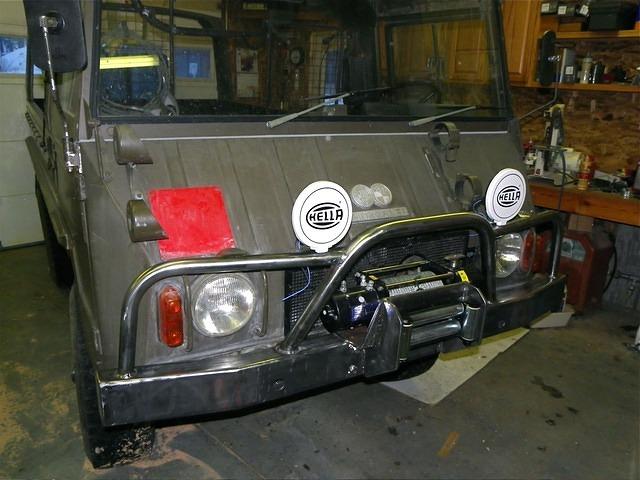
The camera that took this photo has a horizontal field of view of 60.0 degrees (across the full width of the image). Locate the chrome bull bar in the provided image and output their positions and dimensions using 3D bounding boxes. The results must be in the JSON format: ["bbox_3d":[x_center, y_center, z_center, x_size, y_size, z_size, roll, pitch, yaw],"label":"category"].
[{"bbox_3d":[0.258,0.087,1.631,1.634,0.353,0.206,-7,15,-31],"label":"chrome bull bar"}]

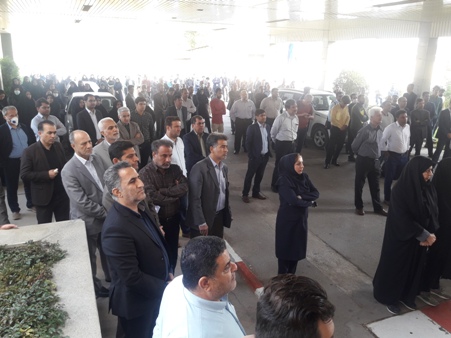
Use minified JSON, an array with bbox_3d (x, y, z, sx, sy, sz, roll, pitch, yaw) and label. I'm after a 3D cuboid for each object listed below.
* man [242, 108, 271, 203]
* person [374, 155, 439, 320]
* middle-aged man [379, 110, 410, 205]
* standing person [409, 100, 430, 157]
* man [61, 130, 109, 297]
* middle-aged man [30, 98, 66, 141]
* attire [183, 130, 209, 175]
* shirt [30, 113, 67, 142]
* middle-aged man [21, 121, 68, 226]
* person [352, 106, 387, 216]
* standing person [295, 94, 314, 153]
[{"bbox_3d":[0.570,-0.234,6.500,0.520,1.660,0.400,-11,20,-35],"label":"man"},{"bbox_3d":[1.809,0.661,3.564,0.530,1.620,0.480,-12,20,-39],"label":"person"},{"bbox_3d":[3.007,-0.183,6.470,0.500,1.700,0.320,-3,16,-14],"label":"middle-aged man"},{"bbox_3d":[4.971,-0.948,9.298,0.520,1.675,0.340,5,17,16],"label":"standing person"},{"bbox_3d":[-1.429,0.469,3.769,0.370,1.750,0.540,9,18,26],"label":"man"},{"bbox_3d":[-3.226,-0.402,6.735,0.360,1.785,0.550,15,21,40],"label":"middle-aged man"},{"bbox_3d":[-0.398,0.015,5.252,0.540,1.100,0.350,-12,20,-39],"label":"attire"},{"bbox_3d":[-3.221,-0.688,6.654,0.340,0.620,0.550,15,21,40],"label":"shirt"},{"bbox_3d":[-2.127,0.286,4.394,0.400,1.745,0.540,6,17,17],"label":"middle-aged man"},{"bbox_3d":[2.380,-0.091,5.987,0.530,1.770,0.380,-8,18,-28],"label":"person"},{"bbox_3d":[2.100,-1.142,9.802,0.500,1.690,0.370,-11,20,-36],"label":"standing person"}]

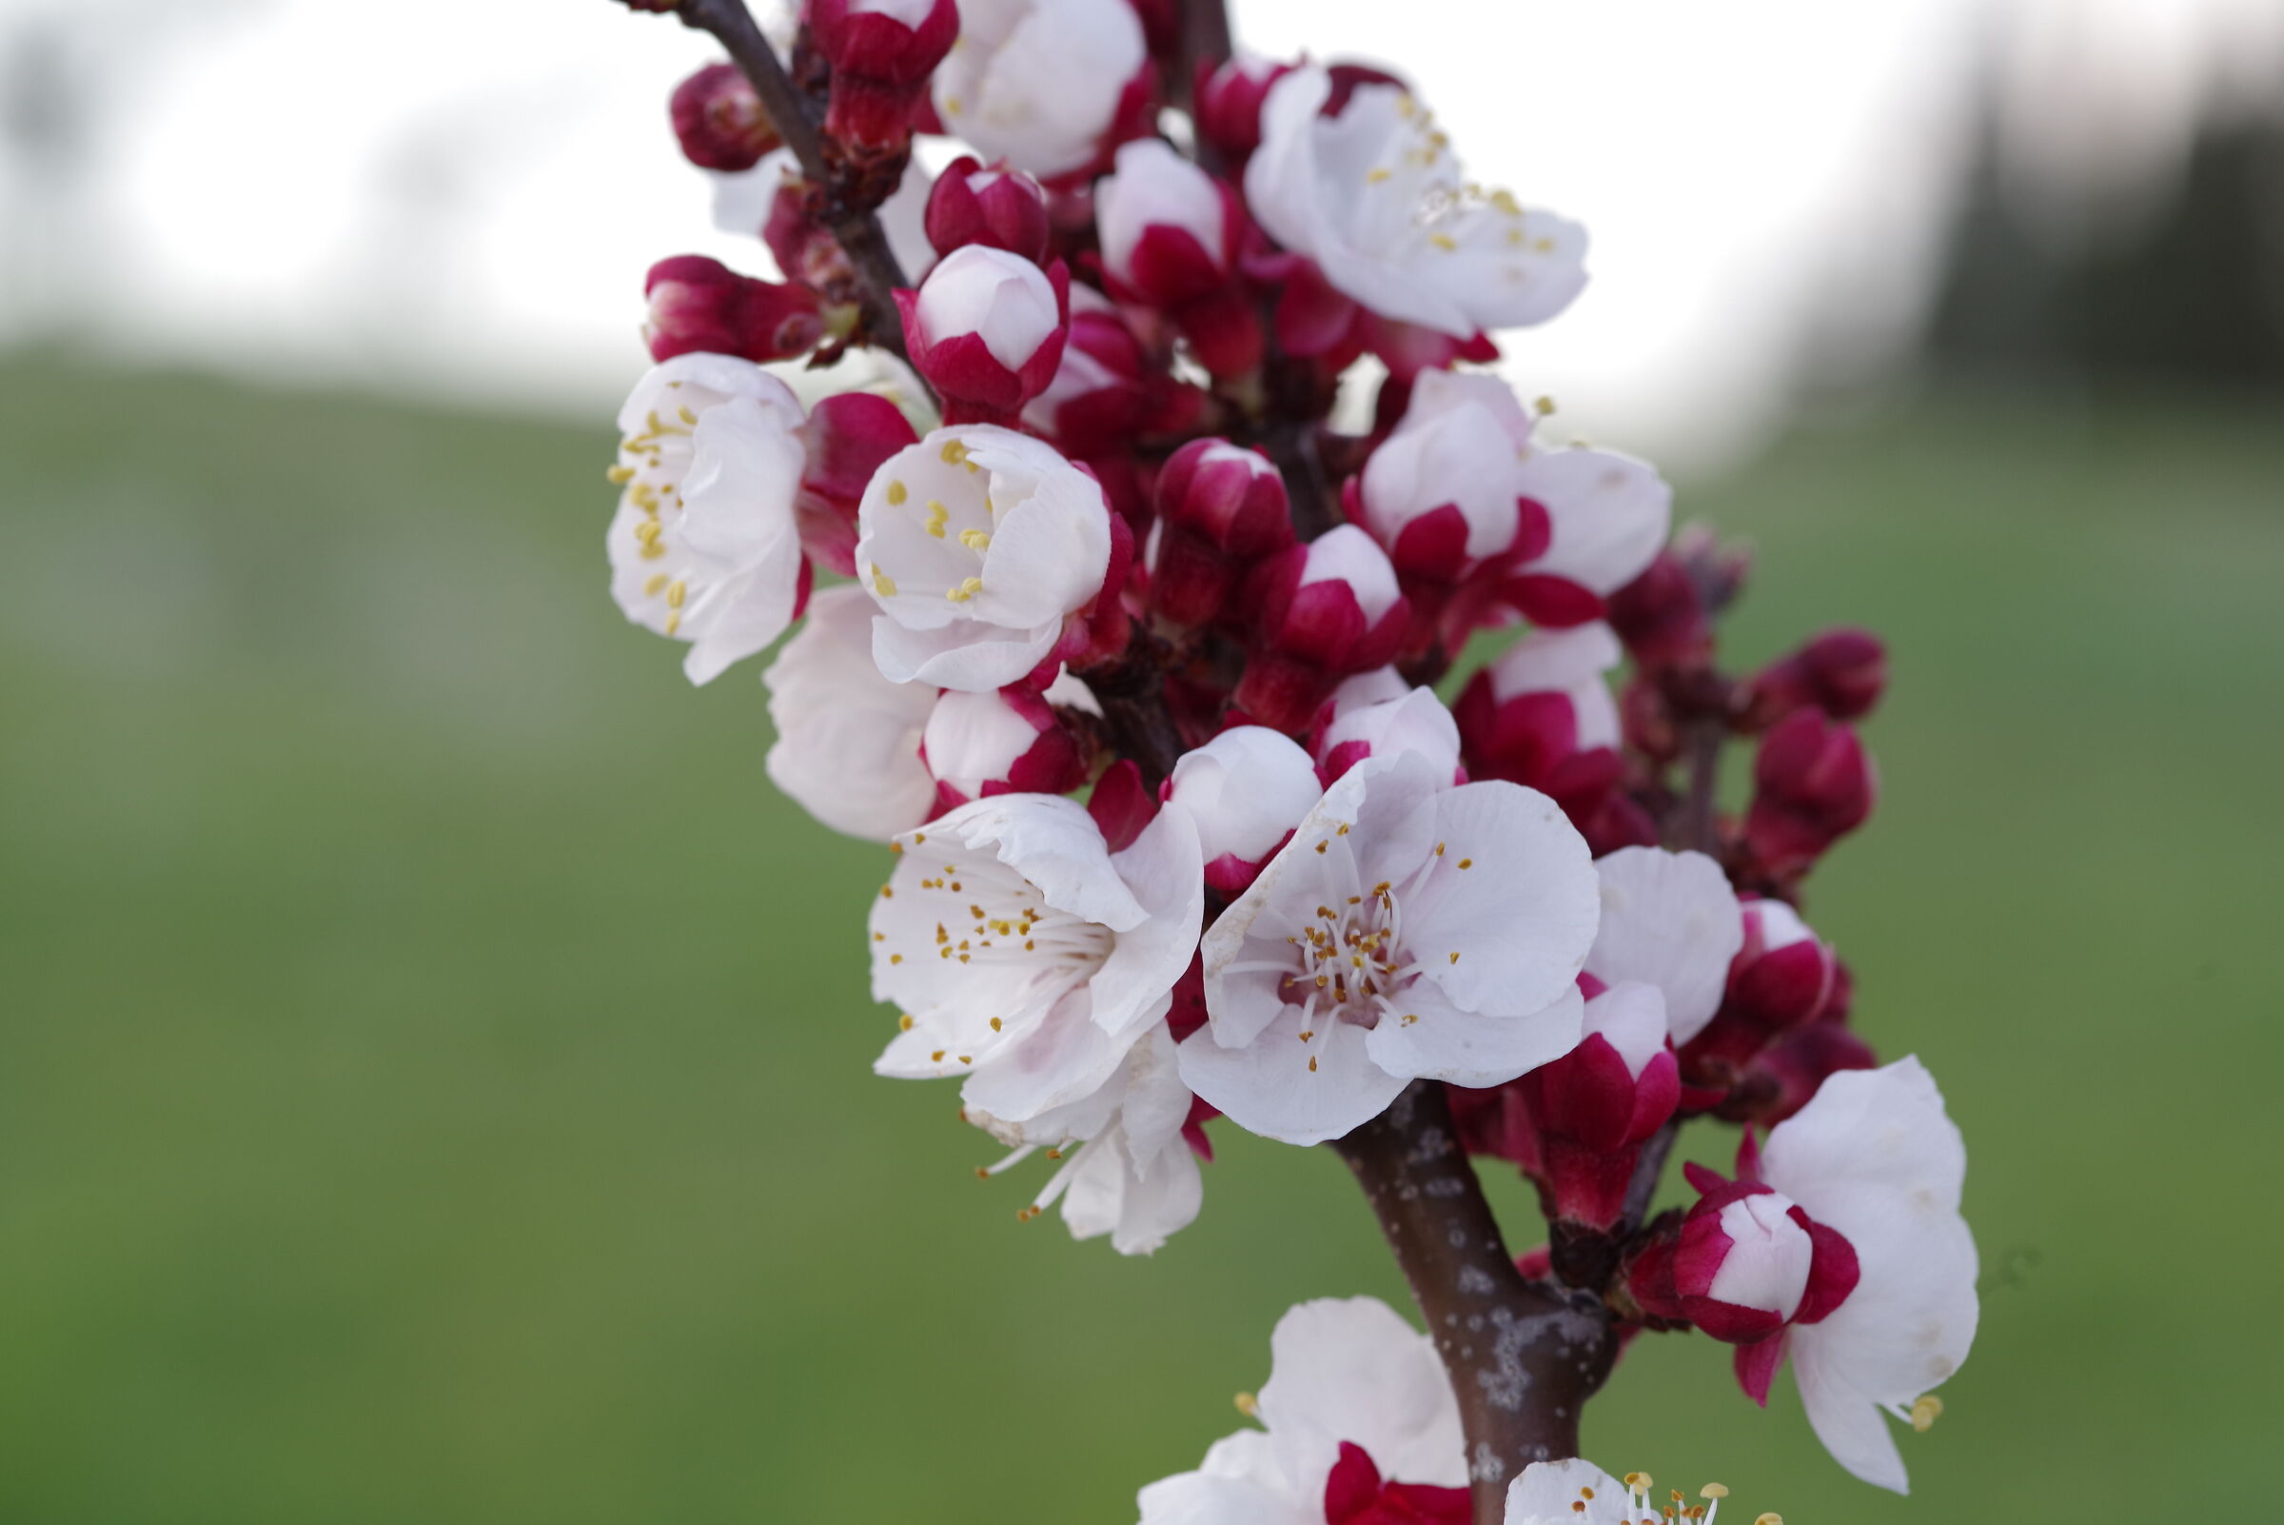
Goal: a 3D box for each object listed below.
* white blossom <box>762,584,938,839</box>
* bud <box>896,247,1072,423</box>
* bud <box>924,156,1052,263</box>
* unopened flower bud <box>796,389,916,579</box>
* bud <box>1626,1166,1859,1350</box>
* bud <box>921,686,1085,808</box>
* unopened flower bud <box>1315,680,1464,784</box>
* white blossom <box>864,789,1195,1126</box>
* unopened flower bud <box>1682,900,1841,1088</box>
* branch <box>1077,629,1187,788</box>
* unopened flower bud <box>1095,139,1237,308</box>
[{"bbox_3d":[-0.016,-0.003,0.421,0.011,0.018,0.018,-11,-5,38],"label":"white blossom"},{"bbox_3d":[-0.010,-0.027,0.405,0.010,0.012,0.010,3,35,0],"label":"bud"},{"bbox_3d":[-0.010,-0.035,0.413,0.009,0.011,0.009,2,24,0],"label":"bud"},{"bbox_3d":[-0.019,-0.018,0.419,0.009,0.012,0.009,-12,12,0],"label":"unopened flower bud"},{"bbox_3d":[0.040,0.033,0.423,0.011,0.011,0.015,0,-9,-43],"label":"bud"},{"bbox_3d":[-0.009,-0.001,0.405,0.009,0.009,0.012,4,0,41],"label":"bud"},{"bbox_3d":[0.016,-0.001,0.415,0.009,0.011,0.009,7,18,0],"label":"unopened flower bud"},{"bbox_3d":[-0.007,0.013,0.412,0.018,0.021,0.022,-7,5,-30],"label":"white blossom"},{"bbox_3d":[0.041,0.015,0.420,0.009,0.013,0.009,26,15,0],"label":"unopened flower bud"},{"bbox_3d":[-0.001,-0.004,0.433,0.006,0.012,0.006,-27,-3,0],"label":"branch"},{"bbox_3d":[0.002,-0.035,0.419,0.009,0.011,0.009,-12,15,0],"label":"unopened flower bud"}]

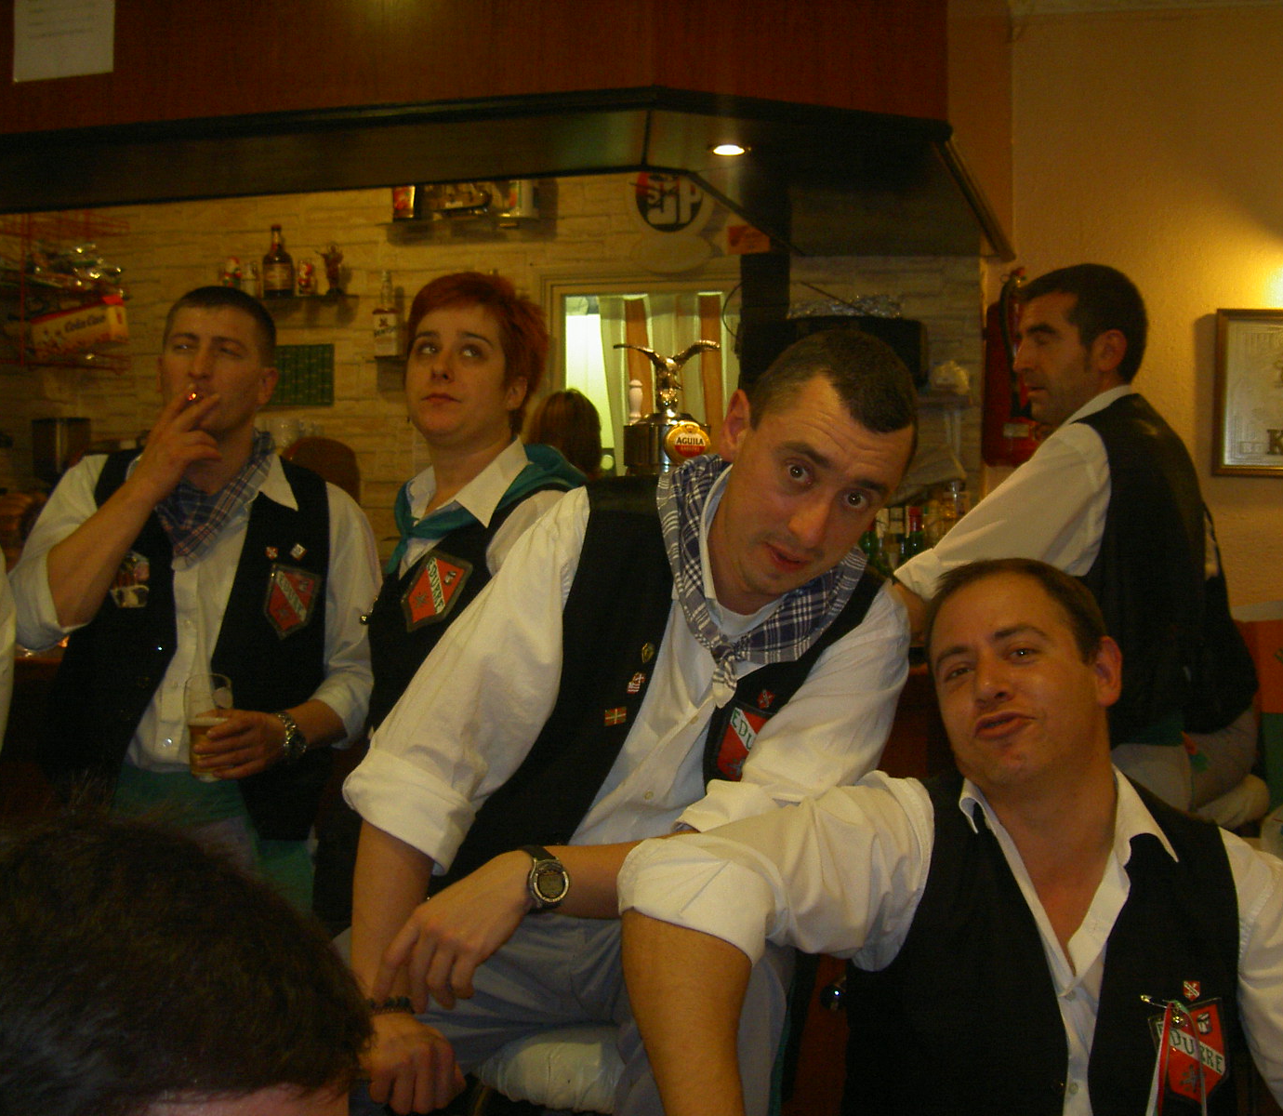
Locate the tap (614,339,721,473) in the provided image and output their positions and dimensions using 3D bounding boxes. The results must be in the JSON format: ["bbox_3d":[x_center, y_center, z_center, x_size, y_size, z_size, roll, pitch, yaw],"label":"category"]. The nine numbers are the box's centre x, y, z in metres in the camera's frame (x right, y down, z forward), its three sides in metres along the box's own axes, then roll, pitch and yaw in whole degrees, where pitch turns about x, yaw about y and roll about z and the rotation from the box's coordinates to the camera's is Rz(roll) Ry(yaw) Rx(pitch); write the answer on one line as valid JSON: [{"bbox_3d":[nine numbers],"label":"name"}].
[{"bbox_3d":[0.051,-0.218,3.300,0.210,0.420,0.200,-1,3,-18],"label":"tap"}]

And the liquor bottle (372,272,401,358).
[{"bbox_3d":[-0.822,-0.783,5.400,0.080,0.281,0.080,0,3,-6],"label":"liquor bottle"}]

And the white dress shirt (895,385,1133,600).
[{"bbox_3d":[0.632,-0.008,2.600,0.480,0.560,0.480,0,-1,31],"label":"white dress shirt"}]

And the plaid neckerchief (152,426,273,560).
[{"bbox_3d":[-0.592,-0.088,2.330,0.185,0.180,0.170,0,-1,6],"label":"plaid neckerchief"}]

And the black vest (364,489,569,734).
[{"bbox_3d":[-0.197,0.157,2.080,0.380,0.500,0.250,0,-1,36],"label":"black vest"}]

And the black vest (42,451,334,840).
[{"bbox_3d":[-0.697,0.135,2.580,0.450,0.600,0.270,-1,3,-12],"label":"black vest"}]

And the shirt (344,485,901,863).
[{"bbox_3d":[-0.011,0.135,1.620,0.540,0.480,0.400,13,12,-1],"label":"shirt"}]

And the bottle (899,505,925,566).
[{"bbox_3d":[0.813,-0.019,5.000,0.078,0.290,0.078,0,3,0],"label":"bottle"}]

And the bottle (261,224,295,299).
[{"bbox_3d":[-1.129,-0.919,5.200,0.100,0.232,0.100,0,-1,12],"label":"bottle"}]

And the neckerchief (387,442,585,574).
[{"bbox_3d":[-0.216,-0.070,2.320,0.230,0.180,0.240,2,3,40],"label":"neckerchief"}]

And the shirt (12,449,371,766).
[{"bbox_3d":[-0.625,0.077,2.350,0.520,0.490,0.360,0,-1,6],"label":"shirt"}]

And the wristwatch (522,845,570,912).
[{"bbox_3d":[-0.089,0.297,1.550,0.042,0.062,0.052,-1,5,-17],"label":"wristwatch"}]

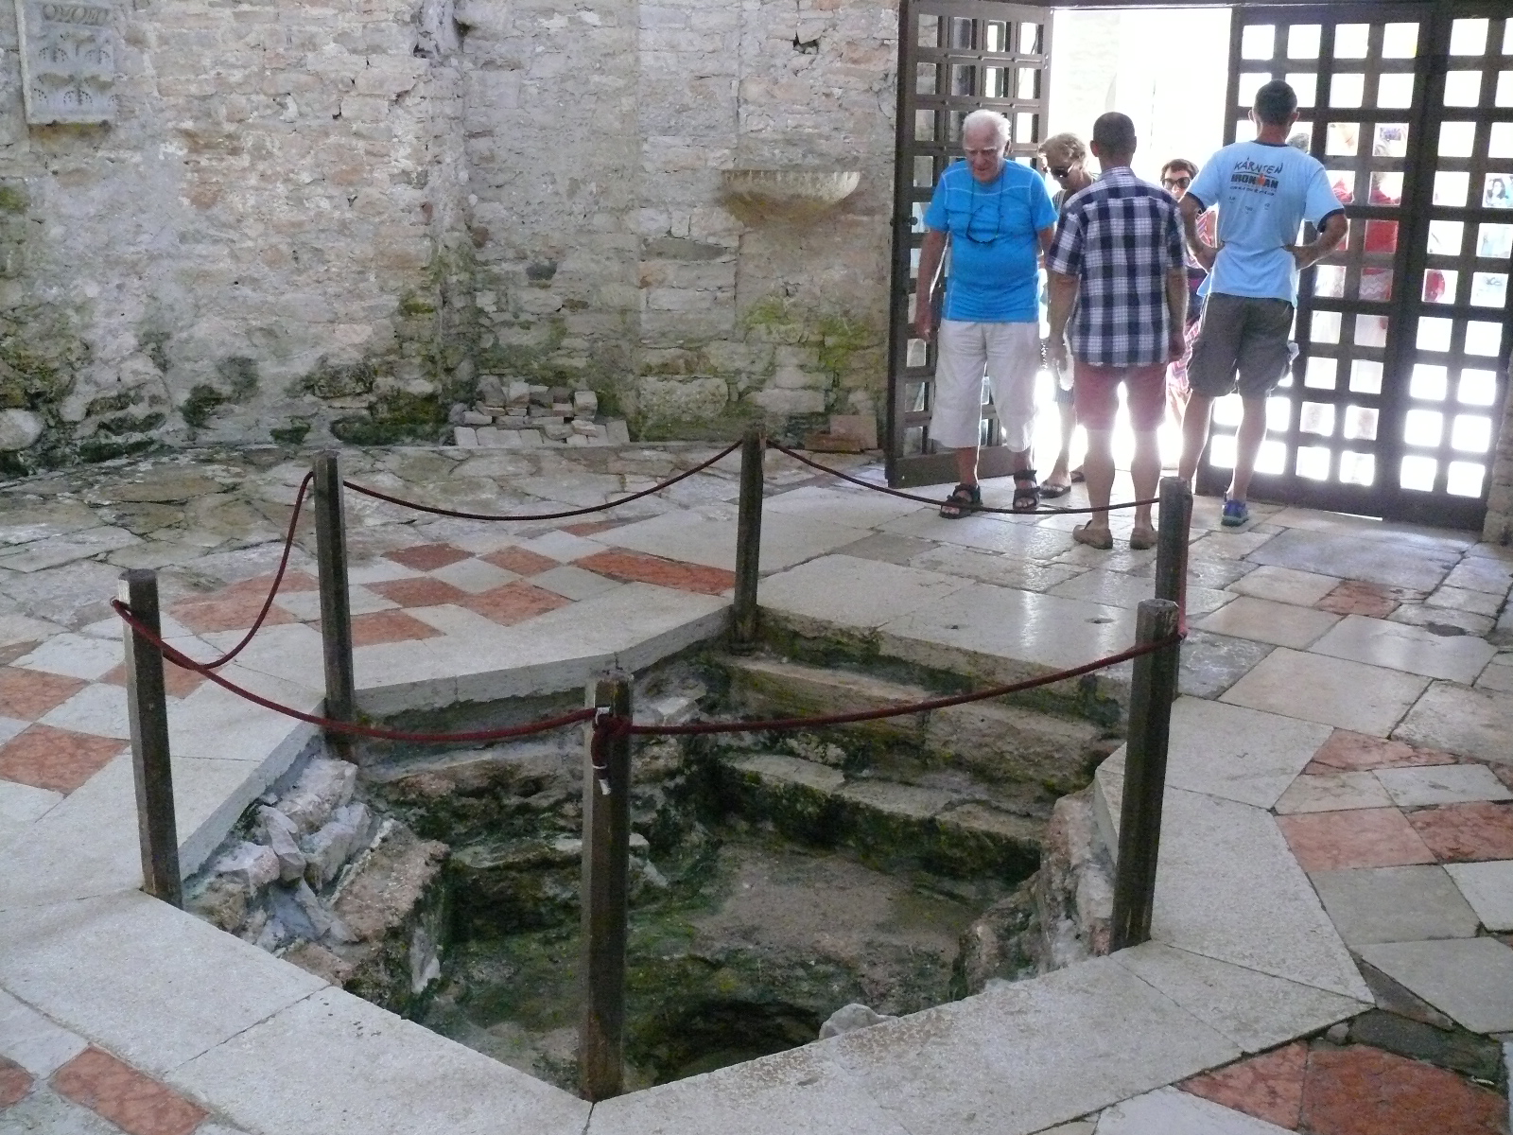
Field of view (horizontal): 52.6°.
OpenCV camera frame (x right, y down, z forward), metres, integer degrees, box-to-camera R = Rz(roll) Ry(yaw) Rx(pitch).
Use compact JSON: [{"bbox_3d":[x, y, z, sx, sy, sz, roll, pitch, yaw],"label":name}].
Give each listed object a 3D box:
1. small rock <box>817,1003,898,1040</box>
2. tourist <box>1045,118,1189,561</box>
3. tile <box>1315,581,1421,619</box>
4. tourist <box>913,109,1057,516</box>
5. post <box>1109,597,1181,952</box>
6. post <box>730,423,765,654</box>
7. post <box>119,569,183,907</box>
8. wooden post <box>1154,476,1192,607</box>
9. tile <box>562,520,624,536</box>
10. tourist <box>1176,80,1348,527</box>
[{"bbox_3d":[0.201,0.901,2.974,0.165,0.095,0.125,-8,17,-27],"label":"small rock"},{"bbox_3d":[1.509,-0.947,6.197,0.550,1.715,0.360,3,14,9],"label":"tourist"},{"bbox_3d":[2.193,0.124,5.526,0.265,0.020,0.448,12,18,37],"label":"tile"},{"bbox_3d":[1.079,-1.157,6.925,0.630,1.757,0.380,4,15,14],"label":"tourist"},{"bbox_3d":[0.777,0.450,3.074,0.083,0.792,0.083,4,16,14],"label":"post"},{"bbox_3d":[-0.029,-0.083,5.246,0.075,0.810,0.075,-1,15,-15],"label":"post"},{"bbox_3d":[-1.230,0.386,3.123,0.075,0.773,0.075,-2,14,-15],"label":"post"},{"bbox_3d":[1.192,0.128,4.425,0.080,0.781,0.080,4,16,14],"label":"wooden post"},{"bbox_3d":[-0.699,-0.164,6.516,0.170,0.020,0.310,12,19,35],"label":"tile"},{"bbox_3d":[2.179,-1.133,6.582,0.710,1.840,0.380,7,17,24],"label":"tourist"}]

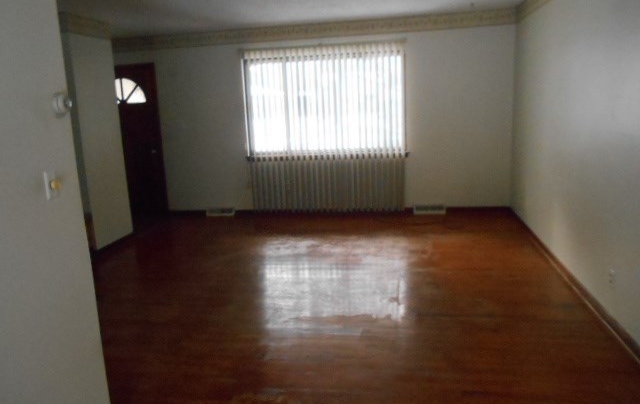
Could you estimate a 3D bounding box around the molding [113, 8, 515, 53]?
[{"bbox_3d":[-0.320,-2.175,6.160,5.400,0.180,0.080,0,12,11],"label":"molding"}]

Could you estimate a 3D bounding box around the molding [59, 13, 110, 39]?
[{"bbox_3d":[-2.405,-1.856,5.022,0.080,0.180,0.794,0,12,11],"label":"molding"}]

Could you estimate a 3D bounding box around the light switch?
[{"bbox_3d":[-1.048,-0.067,1.917,0.032,0.117,0.075,0,12,11],"label":"light switch"}]

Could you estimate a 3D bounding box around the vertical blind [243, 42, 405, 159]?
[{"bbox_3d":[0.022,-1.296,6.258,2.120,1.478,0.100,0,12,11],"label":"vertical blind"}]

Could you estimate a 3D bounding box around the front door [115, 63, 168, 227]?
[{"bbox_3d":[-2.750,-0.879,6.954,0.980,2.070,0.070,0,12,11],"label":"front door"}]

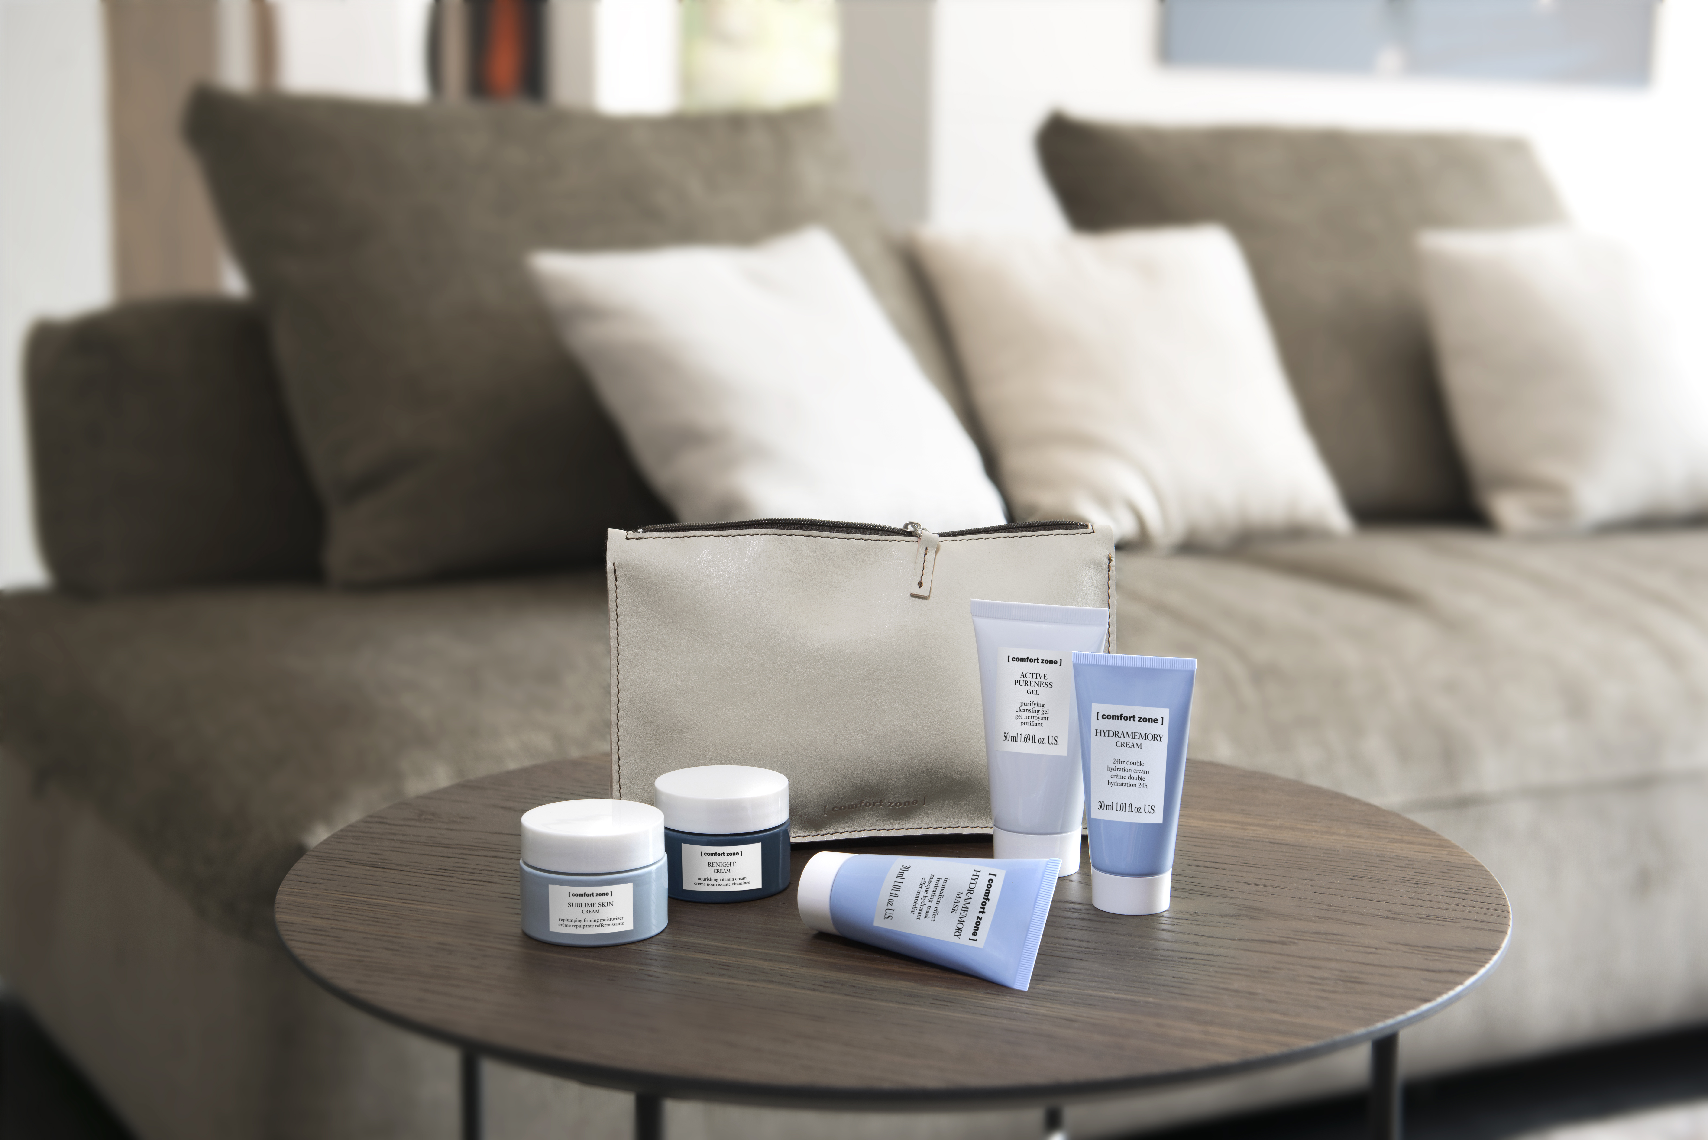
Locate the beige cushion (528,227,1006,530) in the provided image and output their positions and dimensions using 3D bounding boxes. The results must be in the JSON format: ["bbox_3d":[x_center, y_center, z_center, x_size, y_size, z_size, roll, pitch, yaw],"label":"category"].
[{"bbox_3d":[-0.087,-0.193,2.650,0.420,0.420,0.150,-10,-26,-41],"label":"beige cushion"}]

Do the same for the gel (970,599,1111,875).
[{"bbox_3d":[0.075,0.067,0.999,0.058,0.107,0.035,4,10,22],"label":"gel"}]

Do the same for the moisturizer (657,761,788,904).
[{"bbox_3d":[-0.052,0.104,0.976,0.055,0.041,0.055,0,9,-3],"label":"moisturizer"}]

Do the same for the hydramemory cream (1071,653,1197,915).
[{"bbox_3d":[0.107,0.081,0.946,0.048,0.097,0.030,3,9,16],"label":"hydramemory cream"}]

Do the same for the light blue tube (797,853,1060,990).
[{"bbox_3d":[0.028,0.121,0.886,0.097,0.048,0.030,3,-22,37],"label":"light blue tube"}]

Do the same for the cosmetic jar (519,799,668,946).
[{"bbox_3d":[-0.097,0.112,0.923,0.055,0.041,0.055,-1,9,-4],"label":"cosmetic jar"}]

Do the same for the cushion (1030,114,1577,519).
[{"bbox_3d":[0.621,-0.310,3.000,0.770,0.530,0.190,-4,-21,-29],"label":"cushion"}]

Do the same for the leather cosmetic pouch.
[{"bbox_3d":[0.003,0.045,1.048,0.213,0.135,0.040,0,9,-2],"label":"leather cosmetic pouch"}]

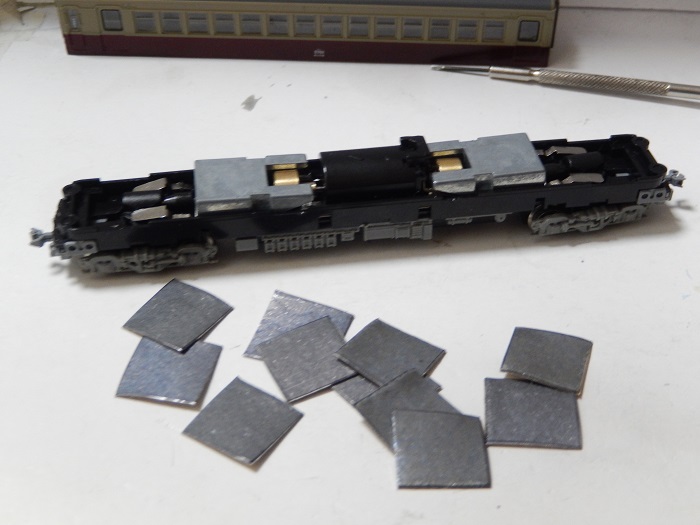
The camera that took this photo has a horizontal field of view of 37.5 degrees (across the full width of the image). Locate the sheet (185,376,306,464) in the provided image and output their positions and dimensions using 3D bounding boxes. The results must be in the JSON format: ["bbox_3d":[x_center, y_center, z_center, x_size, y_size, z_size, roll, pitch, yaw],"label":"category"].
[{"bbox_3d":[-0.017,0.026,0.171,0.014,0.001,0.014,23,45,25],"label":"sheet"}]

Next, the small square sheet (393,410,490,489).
[{"bbox_3d":[0.015,0.030,0.165,0.015,0.001,0.015,1,41,-2],"label":"small square sheet"}]

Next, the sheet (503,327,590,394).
[{"bbox_3d":[0.035,0.017,0.182,0.014,0.001,0.014,13,39,15],"label":"sheet"}]

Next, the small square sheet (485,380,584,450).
[{"bbox_3d":[0.031,0.025,0.173,0.015,0.001,0.014,4,40,4],"label":"small square sheet"}]

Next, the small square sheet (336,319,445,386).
[{"bbox_3d":[0.007,0.016,0.182,0.015,0.001,0.014,25,42,25],"label":"small square sheet"}]

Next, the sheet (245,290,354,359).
[{"bbox_3d":[-0.009,0.013,0.186,0.015,0.001,0.015,14,44,13],"label":"sheet"}]

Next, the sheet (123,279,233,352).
[{"bbox_3d":[-0.031,0.010,0.189,0.014,0.001,0.014,23,45,25],"label":"sheet"}]

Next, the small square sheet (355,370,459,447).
[{"bbox_3d":[0.010,0.025,0.171,0.014,0.001,0.014,-27,49,-27],"label":"small square sheet"}]

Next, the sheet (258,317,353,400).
[{"bbox_3d":[-0.007,0.017,0.181,0.014,0.001,0.014,-19,46,-17],"label":"sheet"}]

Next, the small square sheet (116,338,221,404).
[{"bbox_3d":[-0.031,0.019,0.179,0.014,0.001,0.014,7,41,8],"label":"small square sheet"}]

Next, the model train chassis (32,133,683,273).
[{"bbox_3d":[0.004,-0.013,0.206,0.133,0.016,0.017,-5,41,-7],"label":"model train chassis"}]

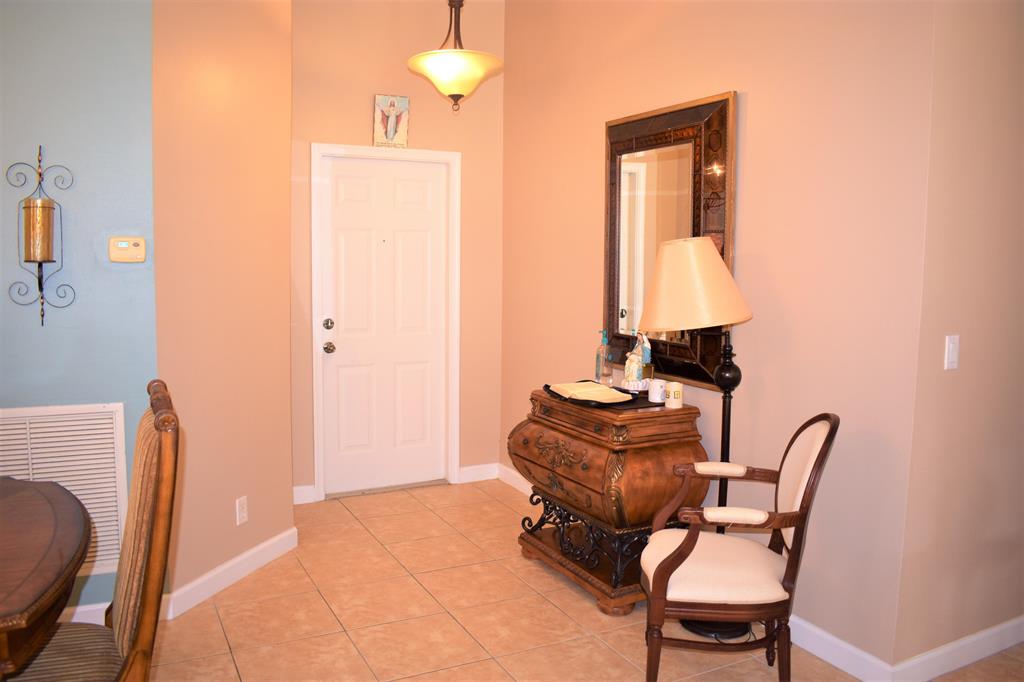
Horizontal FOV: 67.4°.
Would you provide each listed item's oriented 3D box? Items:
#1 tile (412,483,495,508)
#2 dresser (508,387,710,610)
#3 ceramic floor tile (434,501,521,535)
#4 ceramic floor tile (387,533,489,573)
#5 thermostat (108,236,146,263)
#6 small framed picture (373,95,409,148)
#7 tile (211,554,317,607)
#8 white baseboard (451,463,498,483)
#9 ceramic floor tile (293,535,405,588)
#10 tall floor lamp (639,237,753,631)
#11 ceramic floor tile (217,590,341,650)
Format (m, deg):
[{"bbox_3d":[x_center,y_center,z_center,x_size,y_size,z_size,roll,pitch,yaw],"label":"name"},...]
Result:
[{"bbox_3d":[-0.388,0.990,4.849,0.427,0.010,0.427,-1,6,-27],"label":"tile"},{"bbox_3d":[0.437,0.700,3.595,0.566,0.823,0.834,-1,6,-27],"label":"dresser"},{"bbox_3d":[-0.187,1.008,4.393,0.428,0.013,0.428,-2,6,-27],"label":"ceramic floor tile"},{"bbox_3d":[-0.375,1.075,3.887,0.427,0.010,0.427,-1,6,-27],"label":"ceramic floor tile"},{"bbox_3d":[-1.411,-0.334,2.818,0.127,0.094,0.030,-2,6,-28],"label":"thermostat"},{"bbox_3d":[-0.727,-1.322,4.634,0.220,0.313,0.020,-2,6,-28],"label":"small framed picture"},{"bbox_3d":[-1.142,1.093,3.490,0.427,0.010,0.427,-1,6,-27],"label":"tile"},{"bbox_3d":[-0.218,0.882,5.117,0.288,0.112,0.015,-2,6,-28],"label":"white baseboard"},{"bbox_3d":[-0.743,1.065,3.614,0.428,0.013,0.428,-2,6,-27],"label":"ceramic floor tile"},{"bbox_3d":[0.717,0.356,3.002,0.490,1.540,0.440,-2,6,-27],"label":"tall floor lamp"},{"bbox_3d":[-0.943,1.131,3.108,0.427,0.010,0.427,-1,6,-27],"label":"ceramic floor tile"}]

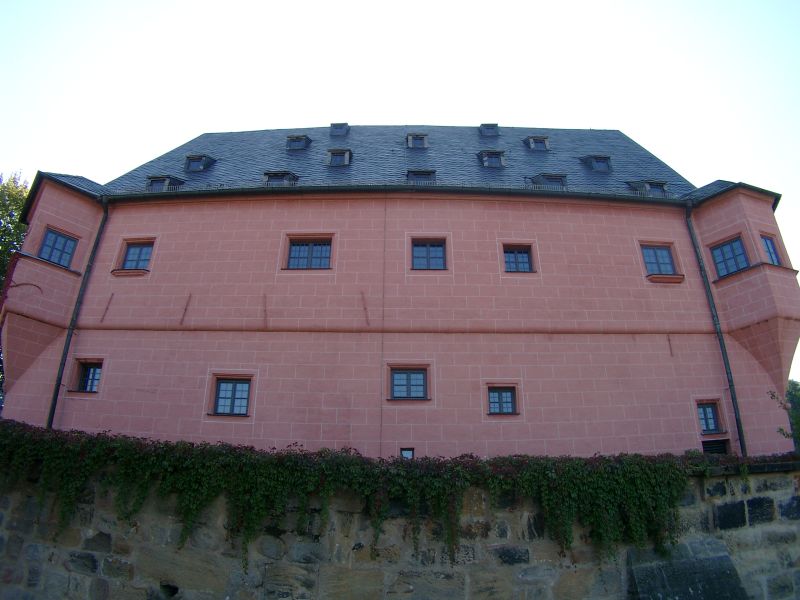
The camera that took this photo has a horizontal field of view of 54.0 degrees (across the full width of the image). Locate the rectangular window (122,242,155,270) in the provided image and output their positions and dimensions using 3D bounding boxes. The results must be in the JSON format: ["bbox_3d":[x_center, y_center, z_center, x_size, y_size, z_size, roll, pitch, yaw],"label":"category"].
[{"bbox_3d":[-8.232,-1.400,24.664,0.834,0.997,0.200,0,-31,0],"label":"rectangular window"}]

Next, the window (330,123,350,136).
[{"bbox_3d":[-2.389,-6.855,31.591,0.765,0.516,0.250,0,-31,0],"label":"window"}]

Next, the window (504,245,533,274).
[{"bbox_3d":[3.606,-1.255,23.815,0.895,1.016,0.150,0,-32,0],"label":"window"}]

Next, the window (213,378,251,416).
[{"bbox_3d":[-4.547,2.630,21.304,0.934,1.083,0.150,0,-32,0],"label":"window"}]

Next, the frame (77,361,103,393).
[{"bbox_3d":[-8.854,2.215,22.492,0.560,0.872,0.150,0,-31,0],"label":"frame"}]

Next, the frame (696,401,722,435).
[{"bbox_3d":[8.330,3.182,21.091,0.578,0.911,0.150,0,-32,0],"label":"frame"}]

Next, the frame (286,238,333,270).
[{"bbox_3d":[-2.729,-1.394,23.836,1.303,1.132,0.150,0,-32,0],"label":"frame"}]

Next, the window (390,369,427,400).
[{"bbox_3d":[0.241,2.403,22.379,1.011,0.924,0.150,0,-31,0],"label":"window"}]

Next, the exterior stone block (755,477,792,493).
[{"bbox_3d":[6.290,3.201,13.370,0.612,0.217,0.300,2,-32,-3],"label":"exterior stone block"}]

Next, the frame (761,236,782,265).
[{"bbox_3d":[11.225,-1.503,23.814,0.430,0.997,0.150,11,-33,-18],"label":"frame"}]

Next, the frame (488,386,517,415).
[{"bbox_3d":[2.881,2.828,22.124,0.718,0.763,0.200,0,-31,0],"label":"frame"}]

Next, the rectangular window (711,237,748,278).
[{"bbox_3d":[9.816,-1.261,23.382,0.934,1.114,0.150,-24,-39,33],"label":"rectangular window"}]

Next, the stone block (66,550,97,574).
[{"bbox_3d":[-4.831,4.056,12.034,0.446,0.294,0.300,2,-32,-3],"label":"stone block"}]

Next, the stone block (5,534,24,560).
[{"bbox_3d":[-5.876,3.852,12.086,0.256,0.373,0.300,2,-32,-3],"label":"stone block"}]

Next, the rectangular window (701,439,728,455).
[{"bbox_3d":[8.565,4.018,21.408,0.619,0.455,0.150,0,-31,0],"label":"rectangular window"}]

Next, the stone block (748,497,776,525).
[{"bbox_3d":[5.988,3.556,13.126,0.462,0.411,0.300,2,-32,-3],"label":"stone block"}]

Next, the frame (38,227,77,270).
[{"bbox_3d":[-10.498,-1.584,24.184,0.947,0.990,0.150,24,-38,-33],"label":"frame"}]

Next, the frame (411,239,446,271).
[{"bbox_3d":[0.892,-1.380,23.865,1.056,1.170,0.150,0,-32,0],"label":"frame"}]

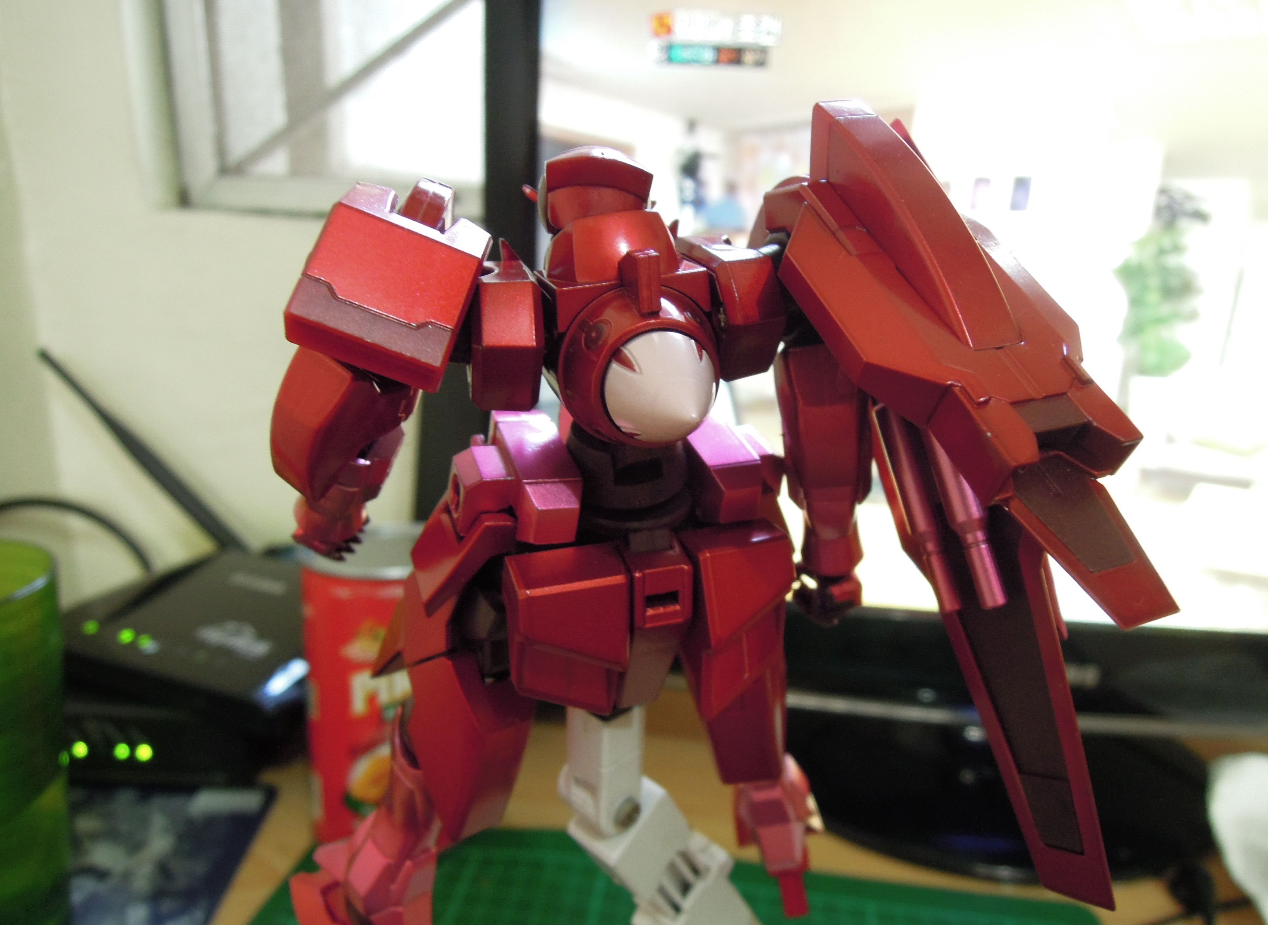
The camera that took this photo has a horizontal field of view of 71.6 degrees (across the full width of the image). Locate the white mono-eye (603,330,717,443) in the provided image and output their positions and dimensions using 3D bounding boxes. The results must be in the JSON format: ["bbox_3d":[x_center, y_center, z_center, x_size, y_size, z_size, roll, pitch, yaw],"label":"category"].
[{"bbox_3d":[0.005,-0.007,0.102,0.014,0.014,0.011,-10,23,-14],"label":"white mono-eye"}]

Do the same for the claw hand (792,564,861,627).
[{"bbox_3d":[0.030,0.021,0.137,0.011,0.010,0.010,-5,19,-11],"label":"claw hand"}]

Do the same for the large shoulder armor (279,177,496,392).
[{"bbox_3d":[-0.032,-0.025,0.118,0.019,0.020,0.018,20,20,-15],"label":"large shoulder armor"}]

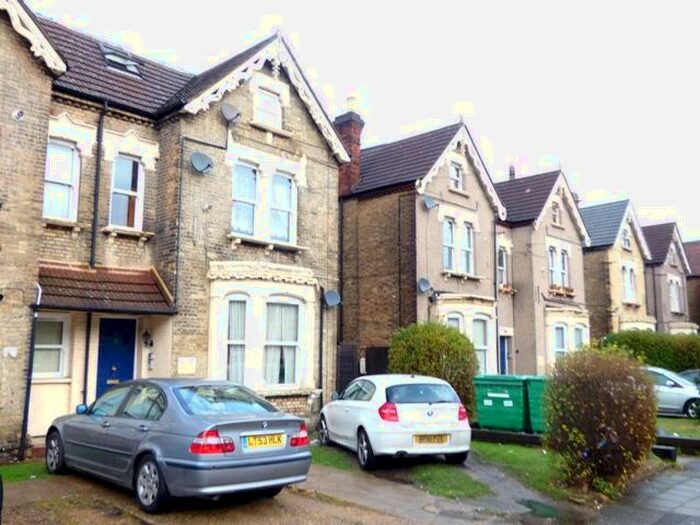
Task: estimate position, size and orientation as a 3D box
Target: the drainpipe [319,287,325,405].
[{"bbox_3d":[-0.666,2.280,15.060,0.100,3.350,0.100,-8,-11,44],"label":"drainpipe"}]

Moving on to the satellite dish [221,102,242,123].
[{"bbox_3d":[-2.601,-3.217,13.630,0.370,0.450,0.460,-8,-11,43],"label":"satellite dish"}]

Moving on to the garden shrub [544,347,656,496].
[{"bbox_3d":[3.356,2.063,8.400,1.500,1.860,1.480,-8,-11,43],"label":"garden shrub"}]

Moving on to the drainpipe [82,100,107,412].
[{"bbox_3d":[-5.035,-0.014,12.419,0.130,6.750,0.110,-8,-11,43],"label":"drainpipe"}]

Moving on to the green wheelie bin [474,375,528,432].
[{"bbox_3d":[3.634,3.204,14.181,1.250,1.240,0.900,-8,-11,43],"label":"green wheelie bin"}]

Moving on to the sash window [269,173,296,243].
[{"bbox_3d":[-1.545,-1.300,14.994,0.120,1.610,0.780,-8,-11,43],"label":"sash window"}]

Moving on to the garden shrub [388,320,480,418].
[{"bbox_3d":[2.242,2.945,16.752,2.400,2.620,2.300,0,-8,0],"label":"garden shrub"}]

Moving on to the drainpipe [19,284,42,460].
[{"bbox_3d":[-5.296,1.820,10.416,0.120,2.800,0.120,-8,-11,44],"label":"drainpipe"}]

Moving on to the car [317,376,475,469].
[{"bbox_3d":[0.637,2.767,11.370,1.790,1.430,4.240,3,-9,-16],"label":"car"}]

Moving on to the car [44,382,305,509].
[{"bbox_3d":[-2.449,2.199,8.121,1.790,1.420,4.470,8,-11,-44],"label":"car"}]

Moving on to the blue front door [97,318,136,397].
[{"bbox_3d":[-4.718,2.195,12.667,0.090,2.080,0.790,-8,-11,43],"label":"blue front door"}]

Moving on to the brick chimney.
[{"bbox_3d":[0.003,-3.968,21.684,0.830,3.400,0.660,-8,-11,44],"label":"brick chimney"}]

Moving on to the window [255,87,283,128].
[{"bbox_3d":[-1.931,-3.597,14.754,0.130,0.830,0.770,-8,-11,44],"label":"window"}]

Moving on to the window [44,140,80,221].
[{"bbox_3d":[-5.642,-1.595,12.175,0.130,1.540,0.740,-8,-11,44],"label":"window"}]

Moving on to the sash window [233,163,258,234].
[{"bbox_3d":[-2.353,-1.405,14.140,0.120,1.610,0.730,-8,-11,43],"label":"sash window"}]

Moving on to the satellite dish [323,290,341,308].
[{"bbox_3d":[-0.445,0.891,15.094,0.470,0.450,0.300,7,-11,-41],"label":"satellite dish"}]

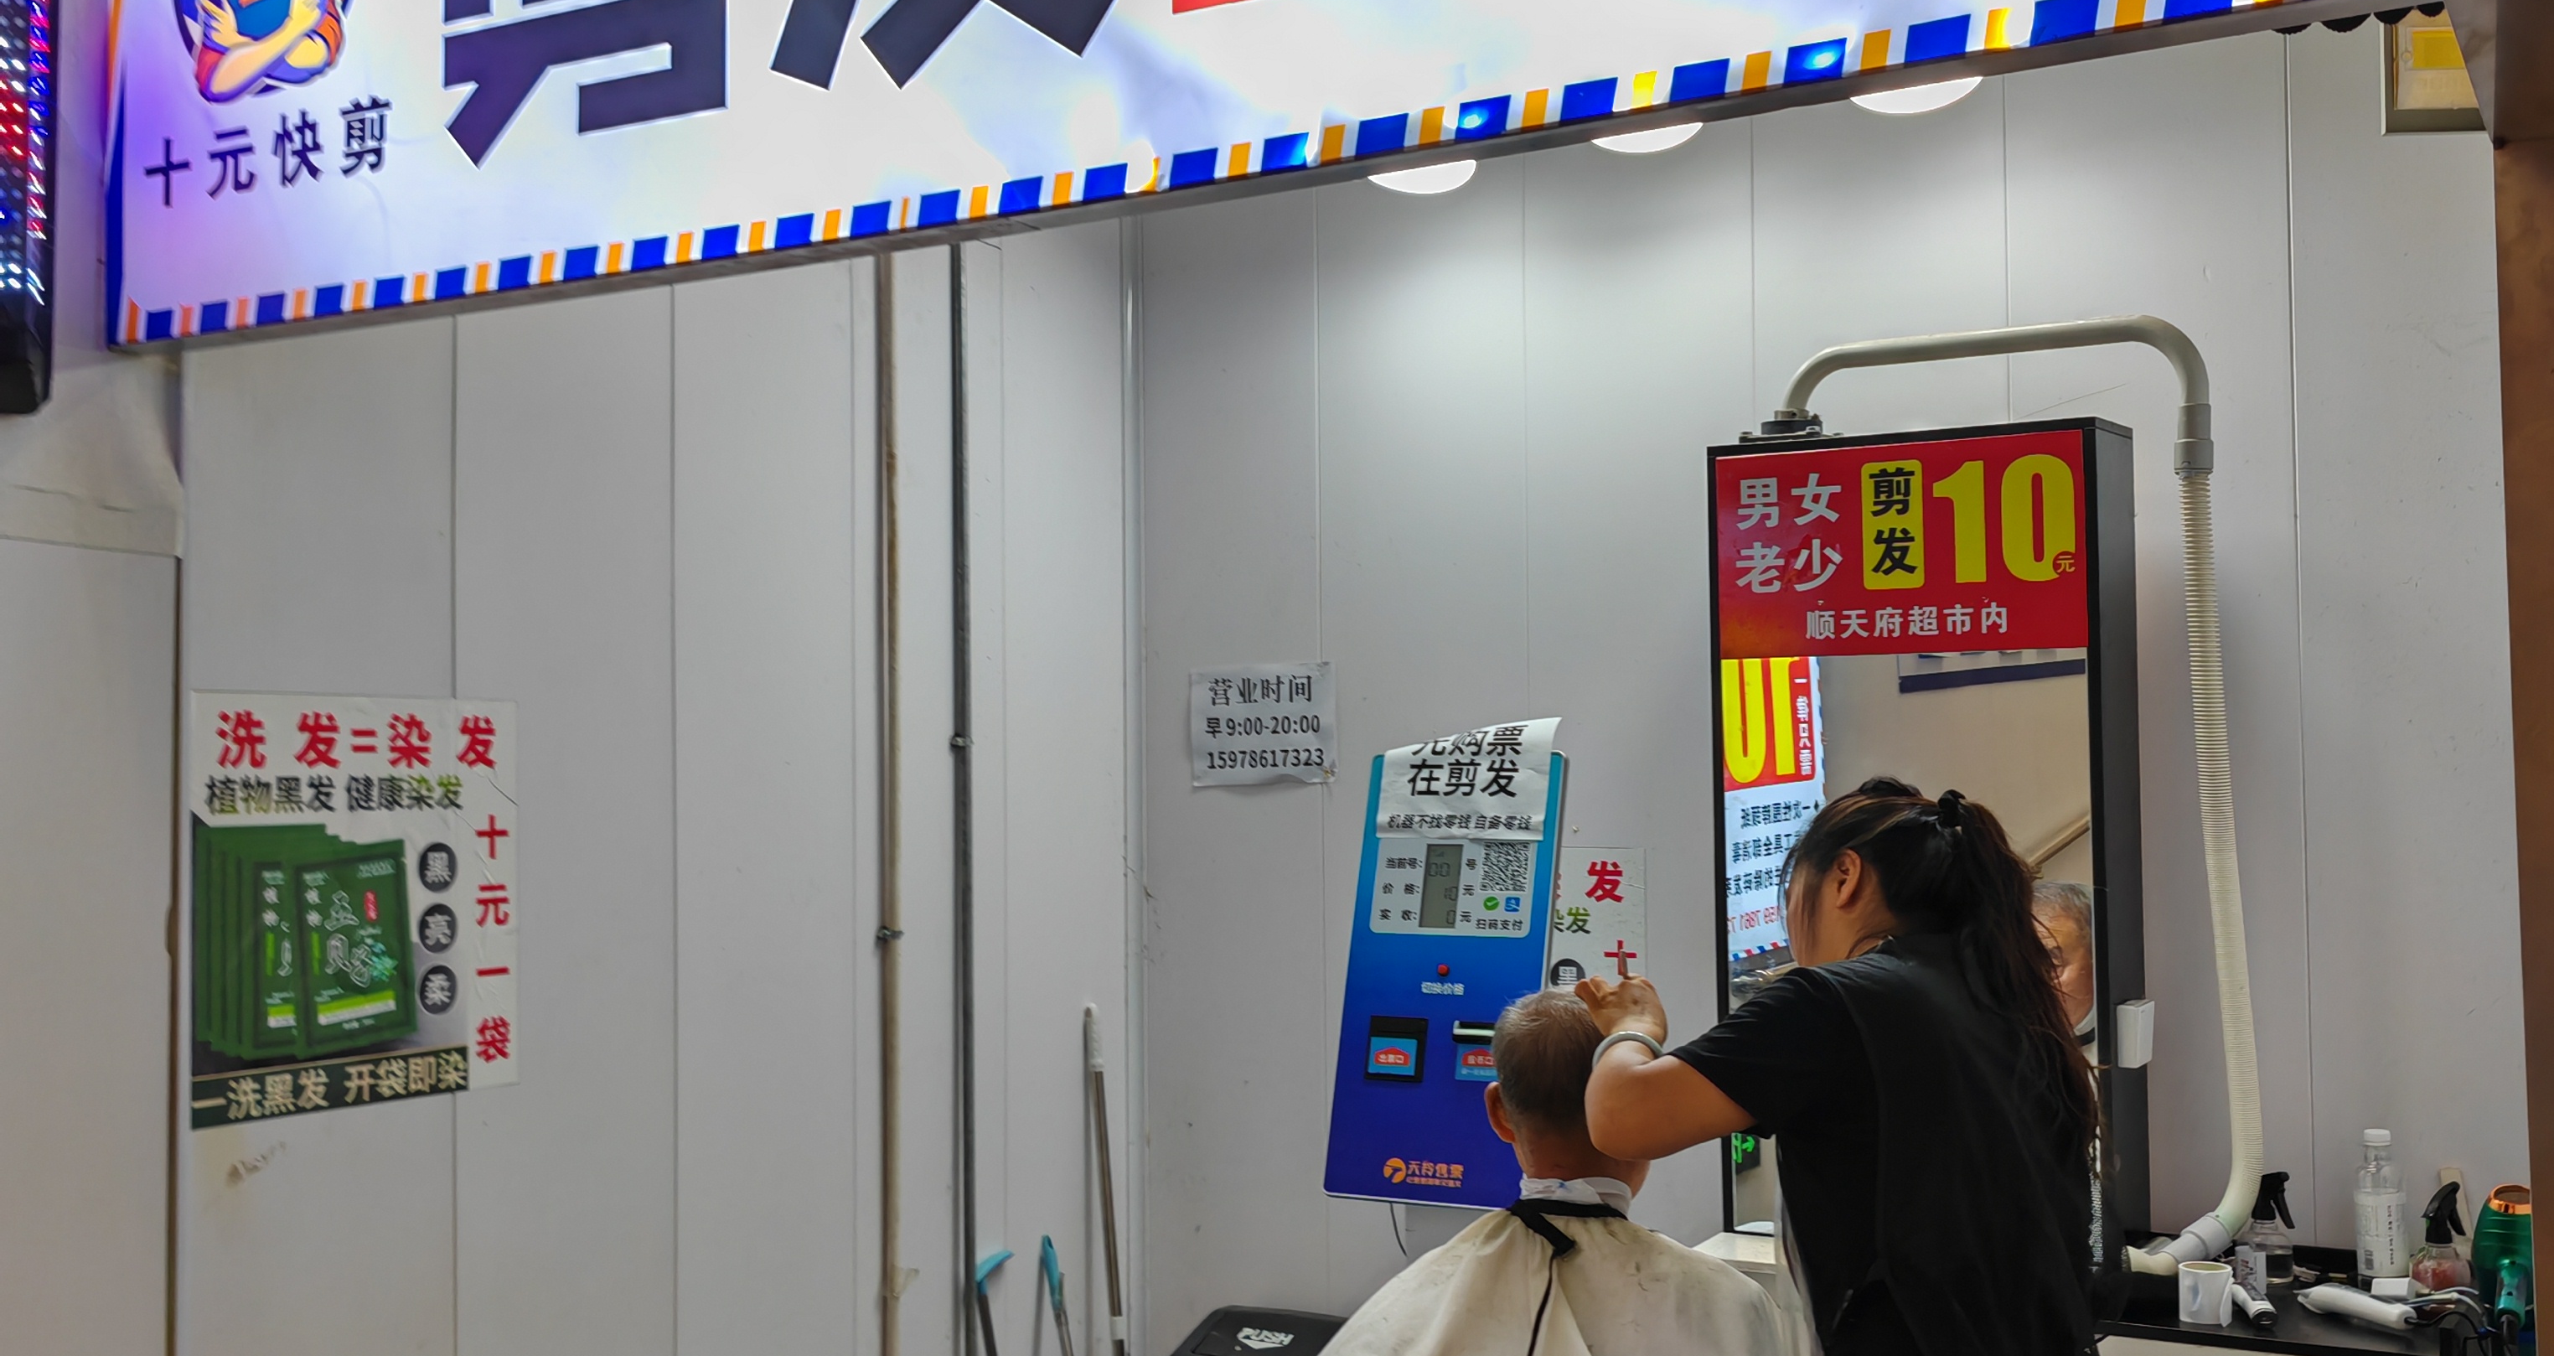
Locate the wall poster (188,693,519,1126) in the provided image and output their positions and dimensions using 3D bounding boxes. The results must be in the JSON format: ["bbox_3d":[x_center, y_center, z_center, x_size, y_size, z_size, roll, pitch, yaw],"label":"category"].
[{"bbox_3d":[-1.155,0.283,3.367,0.010,0.515,0.510,-2,-2,31],"label":"wall poster"}]

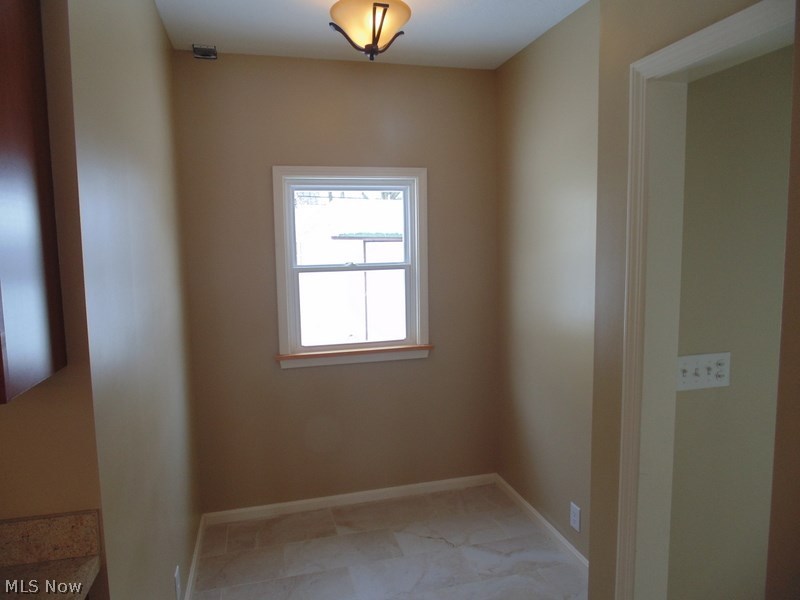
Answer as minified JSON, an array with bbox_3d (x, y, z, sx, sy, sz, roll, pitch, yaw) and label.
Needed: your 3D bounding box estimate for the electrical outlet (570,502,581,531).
[{"bbox_3d":[0.874,1.088,2.544,0.010,0.124,0.074,-3,6,-15],"label":"electrical outlet"}]

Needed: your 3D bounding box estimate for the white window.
[{"bbox_3d":[-0.263,-0.195,3.019,0.930,1.150,0.070,-3,6,-15],"label":"white window"}]

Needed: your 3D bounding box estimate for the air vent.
[{"bbox_3d":[-1.018,-1.288,2.659,0.120,0.050,0.080,-3,6,-15],"label":"air vent"}]

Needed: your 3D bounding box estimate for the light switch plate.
[{"bbox_3d":[0.978,0.231,1.631,0.208,0.114,0.010,-3,6,-15],"label":"light switch plate"}]

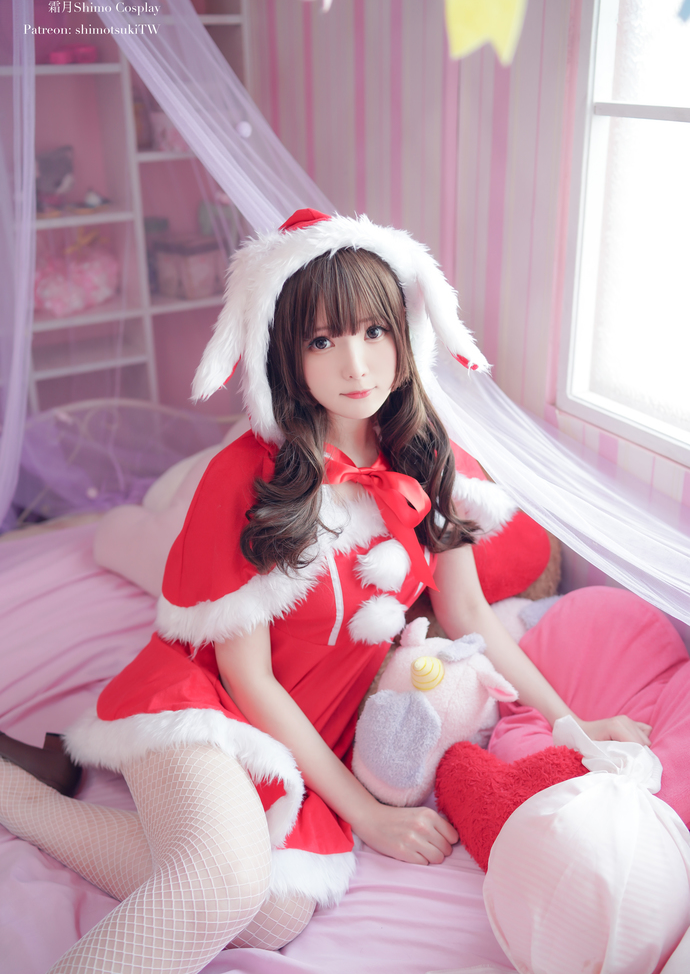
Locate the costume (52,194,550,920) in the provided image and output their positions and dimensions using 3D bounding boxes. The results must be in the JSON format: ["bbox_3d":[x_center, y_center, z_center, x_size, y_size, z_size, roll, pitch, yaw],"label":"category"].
[{"bbox_3d":[-0.058,0.057,1.291,0.570,0.760,0.460,-8,25,-14],"label":"costume"}]

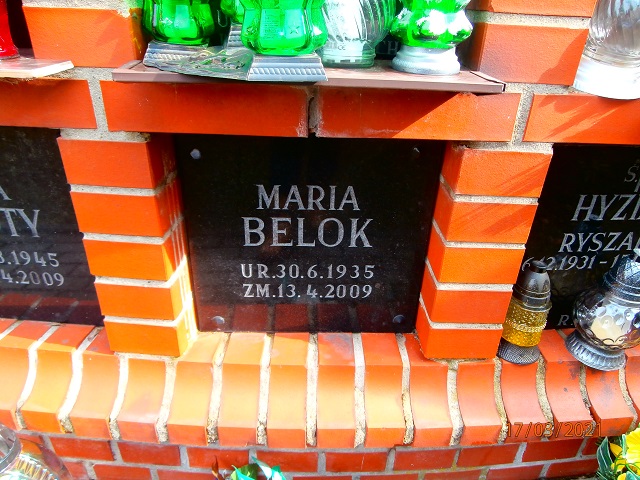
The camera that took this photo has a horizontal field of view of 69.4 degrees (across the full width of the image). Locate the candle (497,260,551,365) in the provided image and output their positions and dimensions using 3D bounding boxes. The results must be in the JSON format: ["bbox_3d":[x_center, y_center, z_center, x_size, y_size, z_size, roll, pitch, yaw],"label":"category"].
[{"bbox_3d":[0.349,0.117,0.781,0.080,0.172,0.080,1,29,-1],"label":"candle"}]

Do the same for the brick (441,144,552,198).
[{"bbox_3d":[0.243,-0.137,0.710,0.120,0.063,0.200,0,29,-3],"label":"brick"}]

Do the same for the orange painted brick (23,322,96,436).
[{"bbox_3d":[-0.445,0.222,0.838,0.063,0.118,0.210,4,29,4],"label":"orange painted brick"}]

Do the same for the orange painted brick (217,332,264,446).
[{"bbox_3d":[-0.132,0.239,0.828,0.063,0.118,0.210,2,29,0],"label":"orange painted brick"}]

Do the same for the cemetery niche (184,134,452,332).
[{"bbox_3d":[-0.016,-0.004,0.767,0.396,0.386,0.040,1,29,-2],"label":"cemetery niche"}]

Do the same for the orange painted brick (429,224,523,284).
[{"bbox_3d":[0.246,0.015,0.758,0.118,0.063,0.115,1,29,-2],"label":"orange painted brick"}]

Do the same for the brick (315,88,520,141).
[{"bbox_3d":[0.124,-0.189,0.642,0.256,0.064,0.115,0,29,-3],"label":"brick"}]

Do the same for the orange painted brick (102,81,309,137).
[{"bbox_3d":[-0.140,-0.190,0.625,0.250,0.063,0.120,2,29,0],"label":"orange painted brick"}]

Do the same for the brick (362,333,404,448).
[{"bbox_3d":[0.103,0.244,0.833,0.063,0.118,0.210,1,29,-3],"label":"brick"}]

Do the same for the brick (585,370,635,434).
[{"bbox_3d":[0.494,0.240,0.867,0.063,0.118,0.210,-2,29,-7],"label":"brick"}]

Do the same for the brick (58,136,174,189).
[{"bbox_3d":[-0.275,-0.147,0.700,0.120,0.063,0.200,3,29,3],"label":"brick"}]

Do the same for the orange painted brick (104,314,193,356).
[{"bbox_3d":[-0.288,0.136,0.811,0.118,0.063,0.115,3,29,2],"label":"orange painted brick"}]

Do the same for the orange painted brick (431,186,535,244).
[{"bbox_3d":[0.248,-0.052,0.721,0.118,0.063,0.115,1,29,-2],"label":"orange painted brick"}]

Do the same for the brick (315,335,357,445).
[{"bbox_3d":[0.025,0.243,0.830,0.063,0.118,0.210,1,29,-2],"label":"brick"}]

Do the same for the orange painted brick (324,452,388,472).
[{"bbox_3d":[0.070,0.401,0.950,0.118,0.060,0.125,1,29,-2],"label":"orange painted brick"}]

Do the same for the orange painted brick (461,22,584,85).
[{"bbox_3d":[0.255,-0.250,0.611,0.119,0.064,0.115,1,29,-2],"label":"orange painted brick"}]

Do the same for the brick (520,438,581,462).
[{"bbox_3d":[0.441,0.376,0.944,0.117,0.060,0.125,-2,29,-6],"label":"brick"}]

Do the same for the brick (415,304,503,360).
[{"bbox_3d":[0.242,0.147,0.832,0.118,0.063,0.115,1,29,-2],"label":"brick"}]

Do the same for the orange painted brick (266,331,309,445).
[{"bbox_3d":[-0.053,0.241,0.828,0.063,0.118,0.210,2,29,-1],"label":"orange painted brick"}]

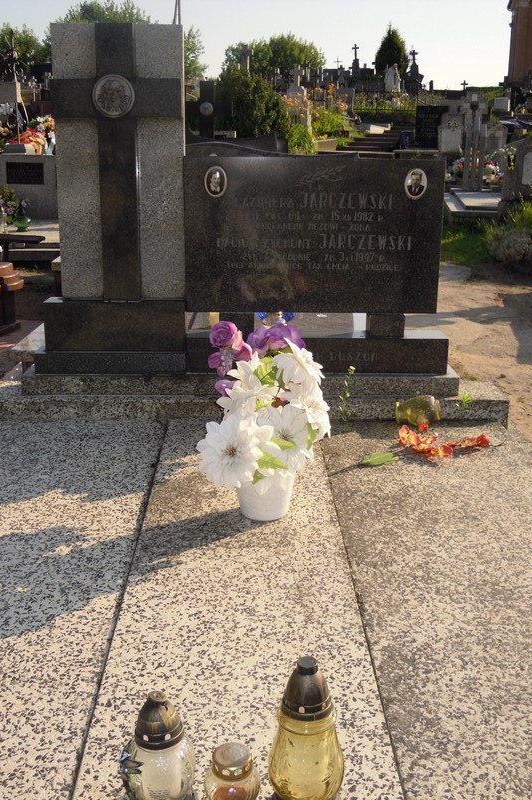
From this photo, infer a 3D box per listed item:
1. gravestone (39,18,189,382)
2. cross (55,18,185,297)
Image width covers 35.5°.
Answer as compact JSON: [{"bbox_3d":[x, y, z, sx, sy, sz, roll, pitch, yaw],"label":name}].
[{"bbox_3d":[-0.630,-0.771,3.324,0.630,1.330,0.210,0,17,-1],"label":"gravestone"},{"bbox_3d":[-0.572,-0.930,3.320,0.490,1.030,0.140,0,13,-2],"label":"cross"}]

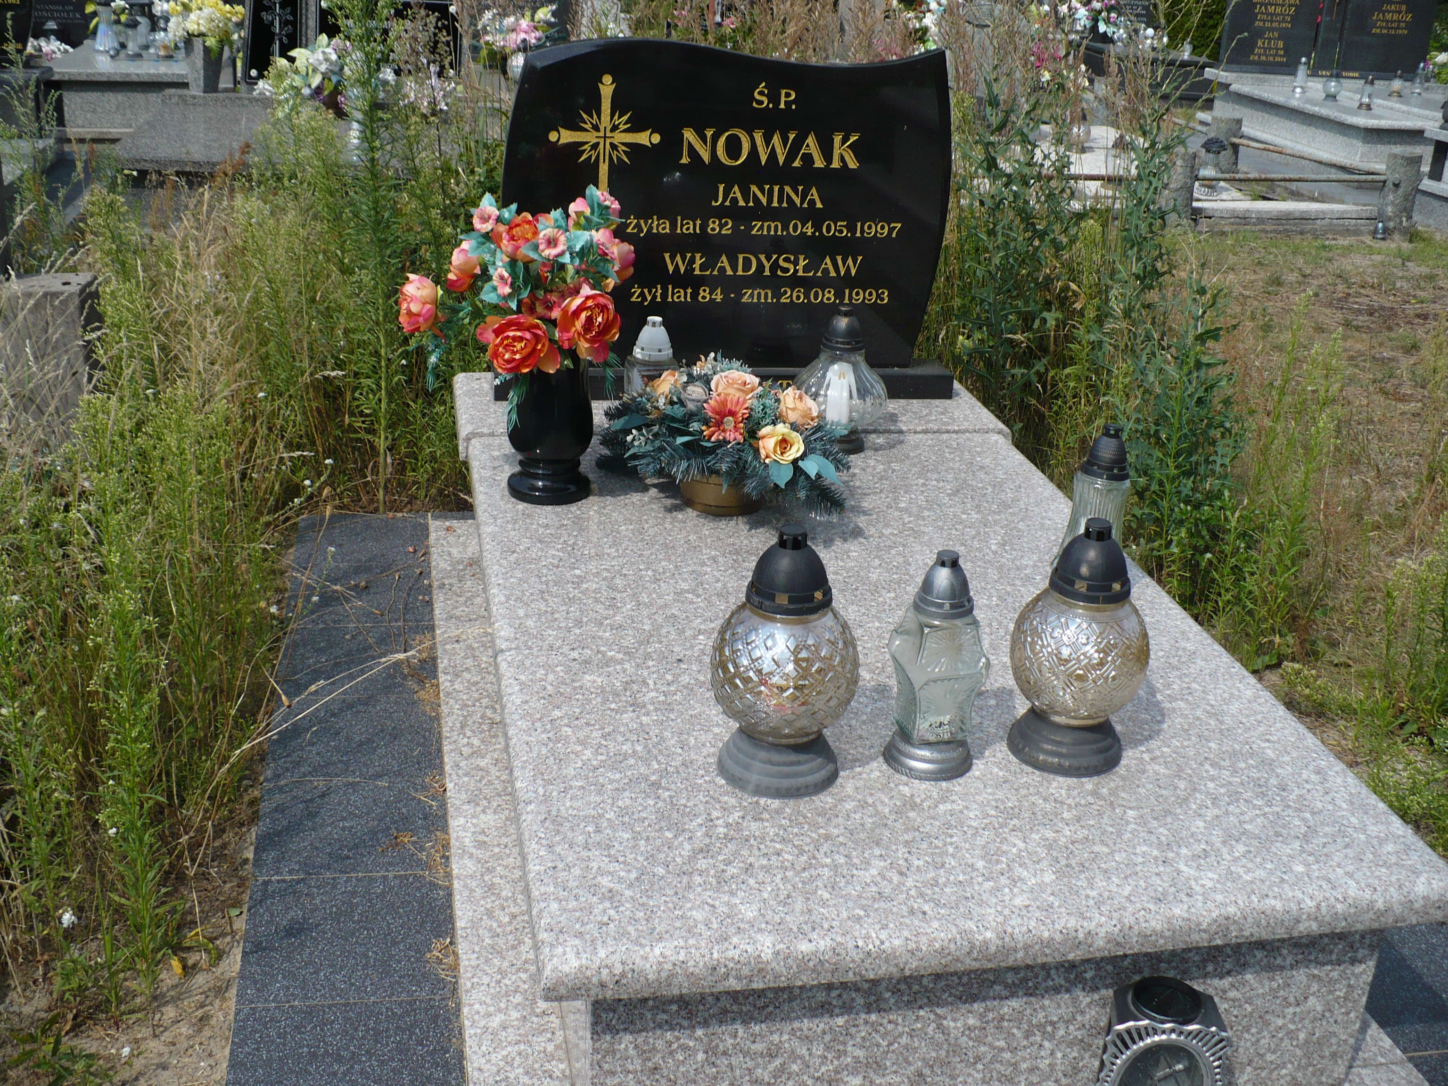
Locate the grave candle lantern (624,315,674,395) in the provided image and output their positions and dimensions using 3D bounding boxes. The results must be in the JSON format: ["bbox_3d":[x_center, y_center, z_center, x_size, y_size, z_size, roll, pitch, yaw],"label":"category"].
[{"bbox_3d":[-0.140,-0.347,3.121,0.102,0.218,0.102,-5,26,-18],"label":"grave candle lantern"}]

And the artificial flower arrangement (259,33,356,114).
[{"bbox_3d":[-1.595,-1.794,5.923,0.360,0.290,0.290,-2,25,-12],"label":"artificial flower arrangement"}]

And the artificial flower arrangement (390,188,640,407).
[{"bbox_3d":[-0.353,-0.419,2.633,0.405,0.355,0.322,-2,25,-12],"label":"artificial flower arrangement"}]

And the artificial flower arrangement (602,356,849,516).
[{"bbox_3d":[0.003,-0.185,2.769,0.427,0.211,0.322,-2,25,-12],"label":"artificial flower arrangement"}]

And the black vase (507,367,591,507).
[{"bbox_3d":[-0.309,-0.228,2.765,0.153,0.278,0.153,-2,25,-12],"label":"black vase"}]

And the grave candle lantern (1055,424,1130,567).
[{"bbox_3d":[0.614,-0.055,2.529,0.131,0.282,0.131,-2,25,-12],"label":"grave candle lantern"}]

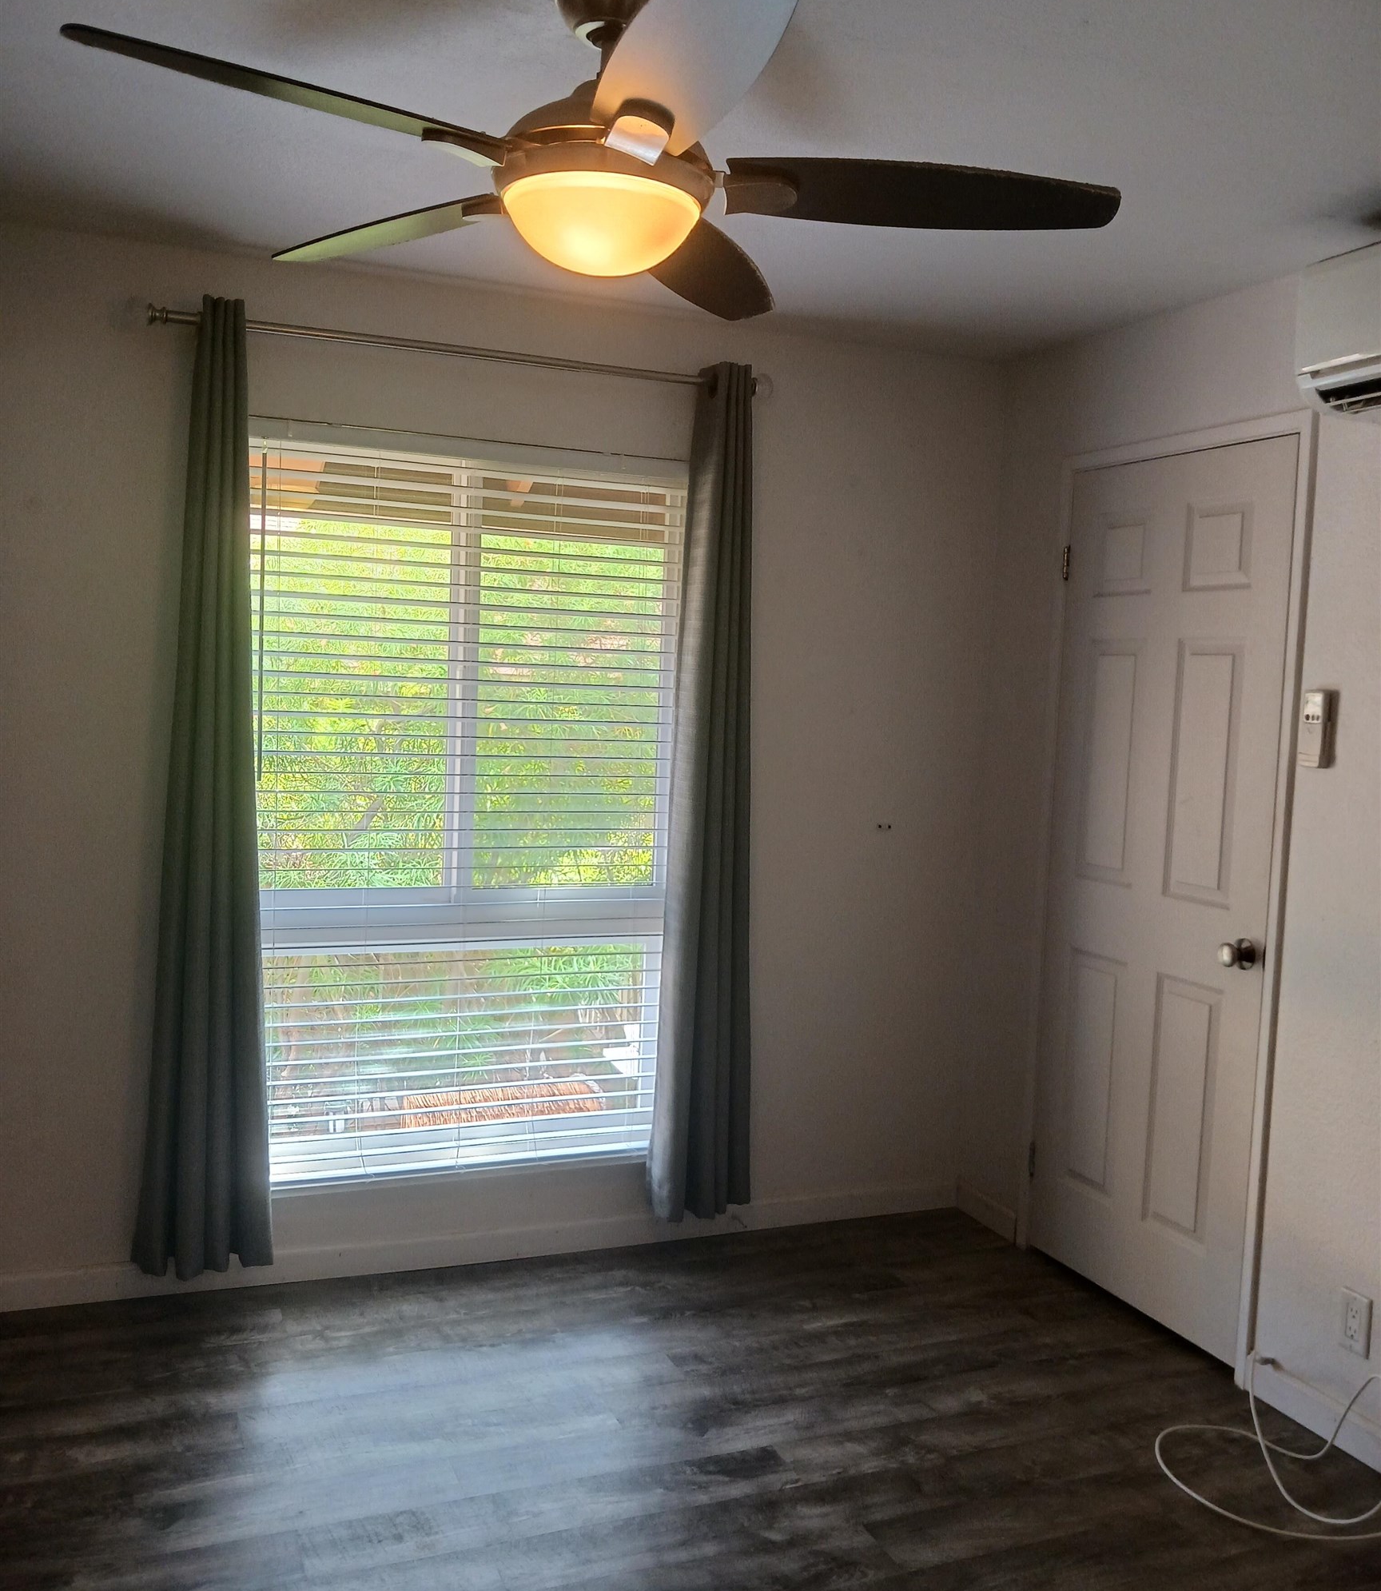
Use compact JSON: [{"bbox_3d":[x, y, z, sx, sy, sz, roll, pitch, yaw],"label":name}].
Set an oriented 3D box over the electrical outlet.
[{"bbox_3d":[1.312,1.041,2.833,0.008,0.116,0.071,0,5,-22],"label":"electrical outlet"}]

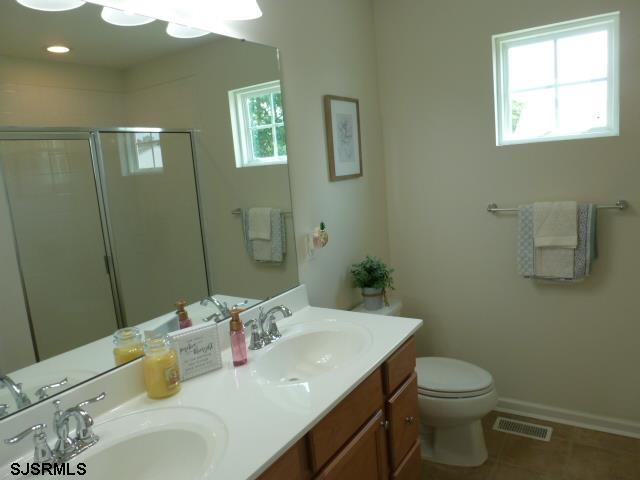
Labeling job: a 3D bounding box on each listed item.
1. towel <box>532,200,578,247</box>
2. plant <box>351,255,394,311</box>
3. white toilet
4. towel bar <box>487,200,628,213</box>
[{"bbox_3d":[1.208,-0.076,2.277,0.193,0.240,0.060,1,10,33],"label":"towel"},{"bbox_3d":[0.278,0.235,2.437,0.220,0.285,0.220,-4,9,6],"label":"plant"},{"bbox_3d":[0.561,0.743,2.389,0.740,0.740,0.430,1,10,33],"label":"white toilet"},{"bbox_3d":[1.210,-0.171,2.299,0.640,0.045,0.075,1,10,33],"label":"towel bar"}]

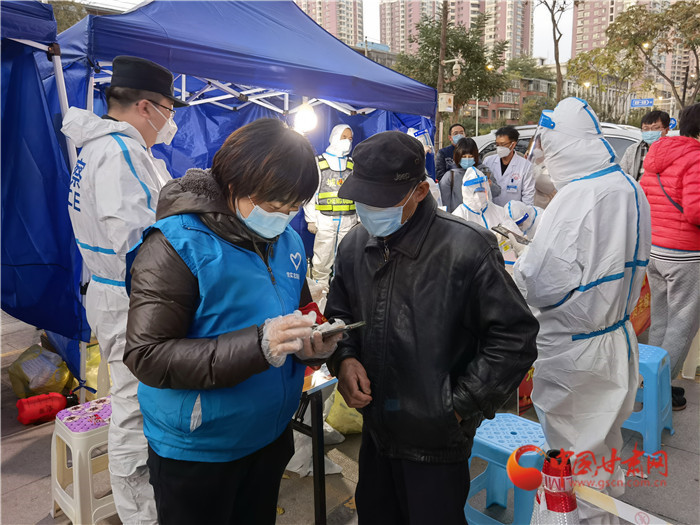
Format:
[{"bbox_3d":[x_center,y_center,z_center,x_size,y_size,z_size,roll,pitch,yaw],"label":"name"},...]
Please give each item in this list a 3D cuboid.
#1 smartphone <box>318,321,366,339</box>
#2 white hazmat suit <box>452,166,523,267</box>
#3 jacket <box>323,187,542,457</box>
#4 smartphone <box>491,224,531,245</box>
[{"bbox_3d":[-0.028,0.145,1.150,0.160,0.009,0.075,-24,-2,26],"label":"smartphone"},{"bbox_3d":[0.826,0.142,3.187,0.600,1.380,0.750,-4,11,-12],"label":"white hazmat suit"},{"bbox_3d":[0.213,0.147,1.410,0.380,0.660,0.540,-12,15,-42],"label":"jacket"},{"bbox_3d":[0.632,-0.108,2.116,0.160,0.009,0.075,29,25,22],"label":"smartphone"}]

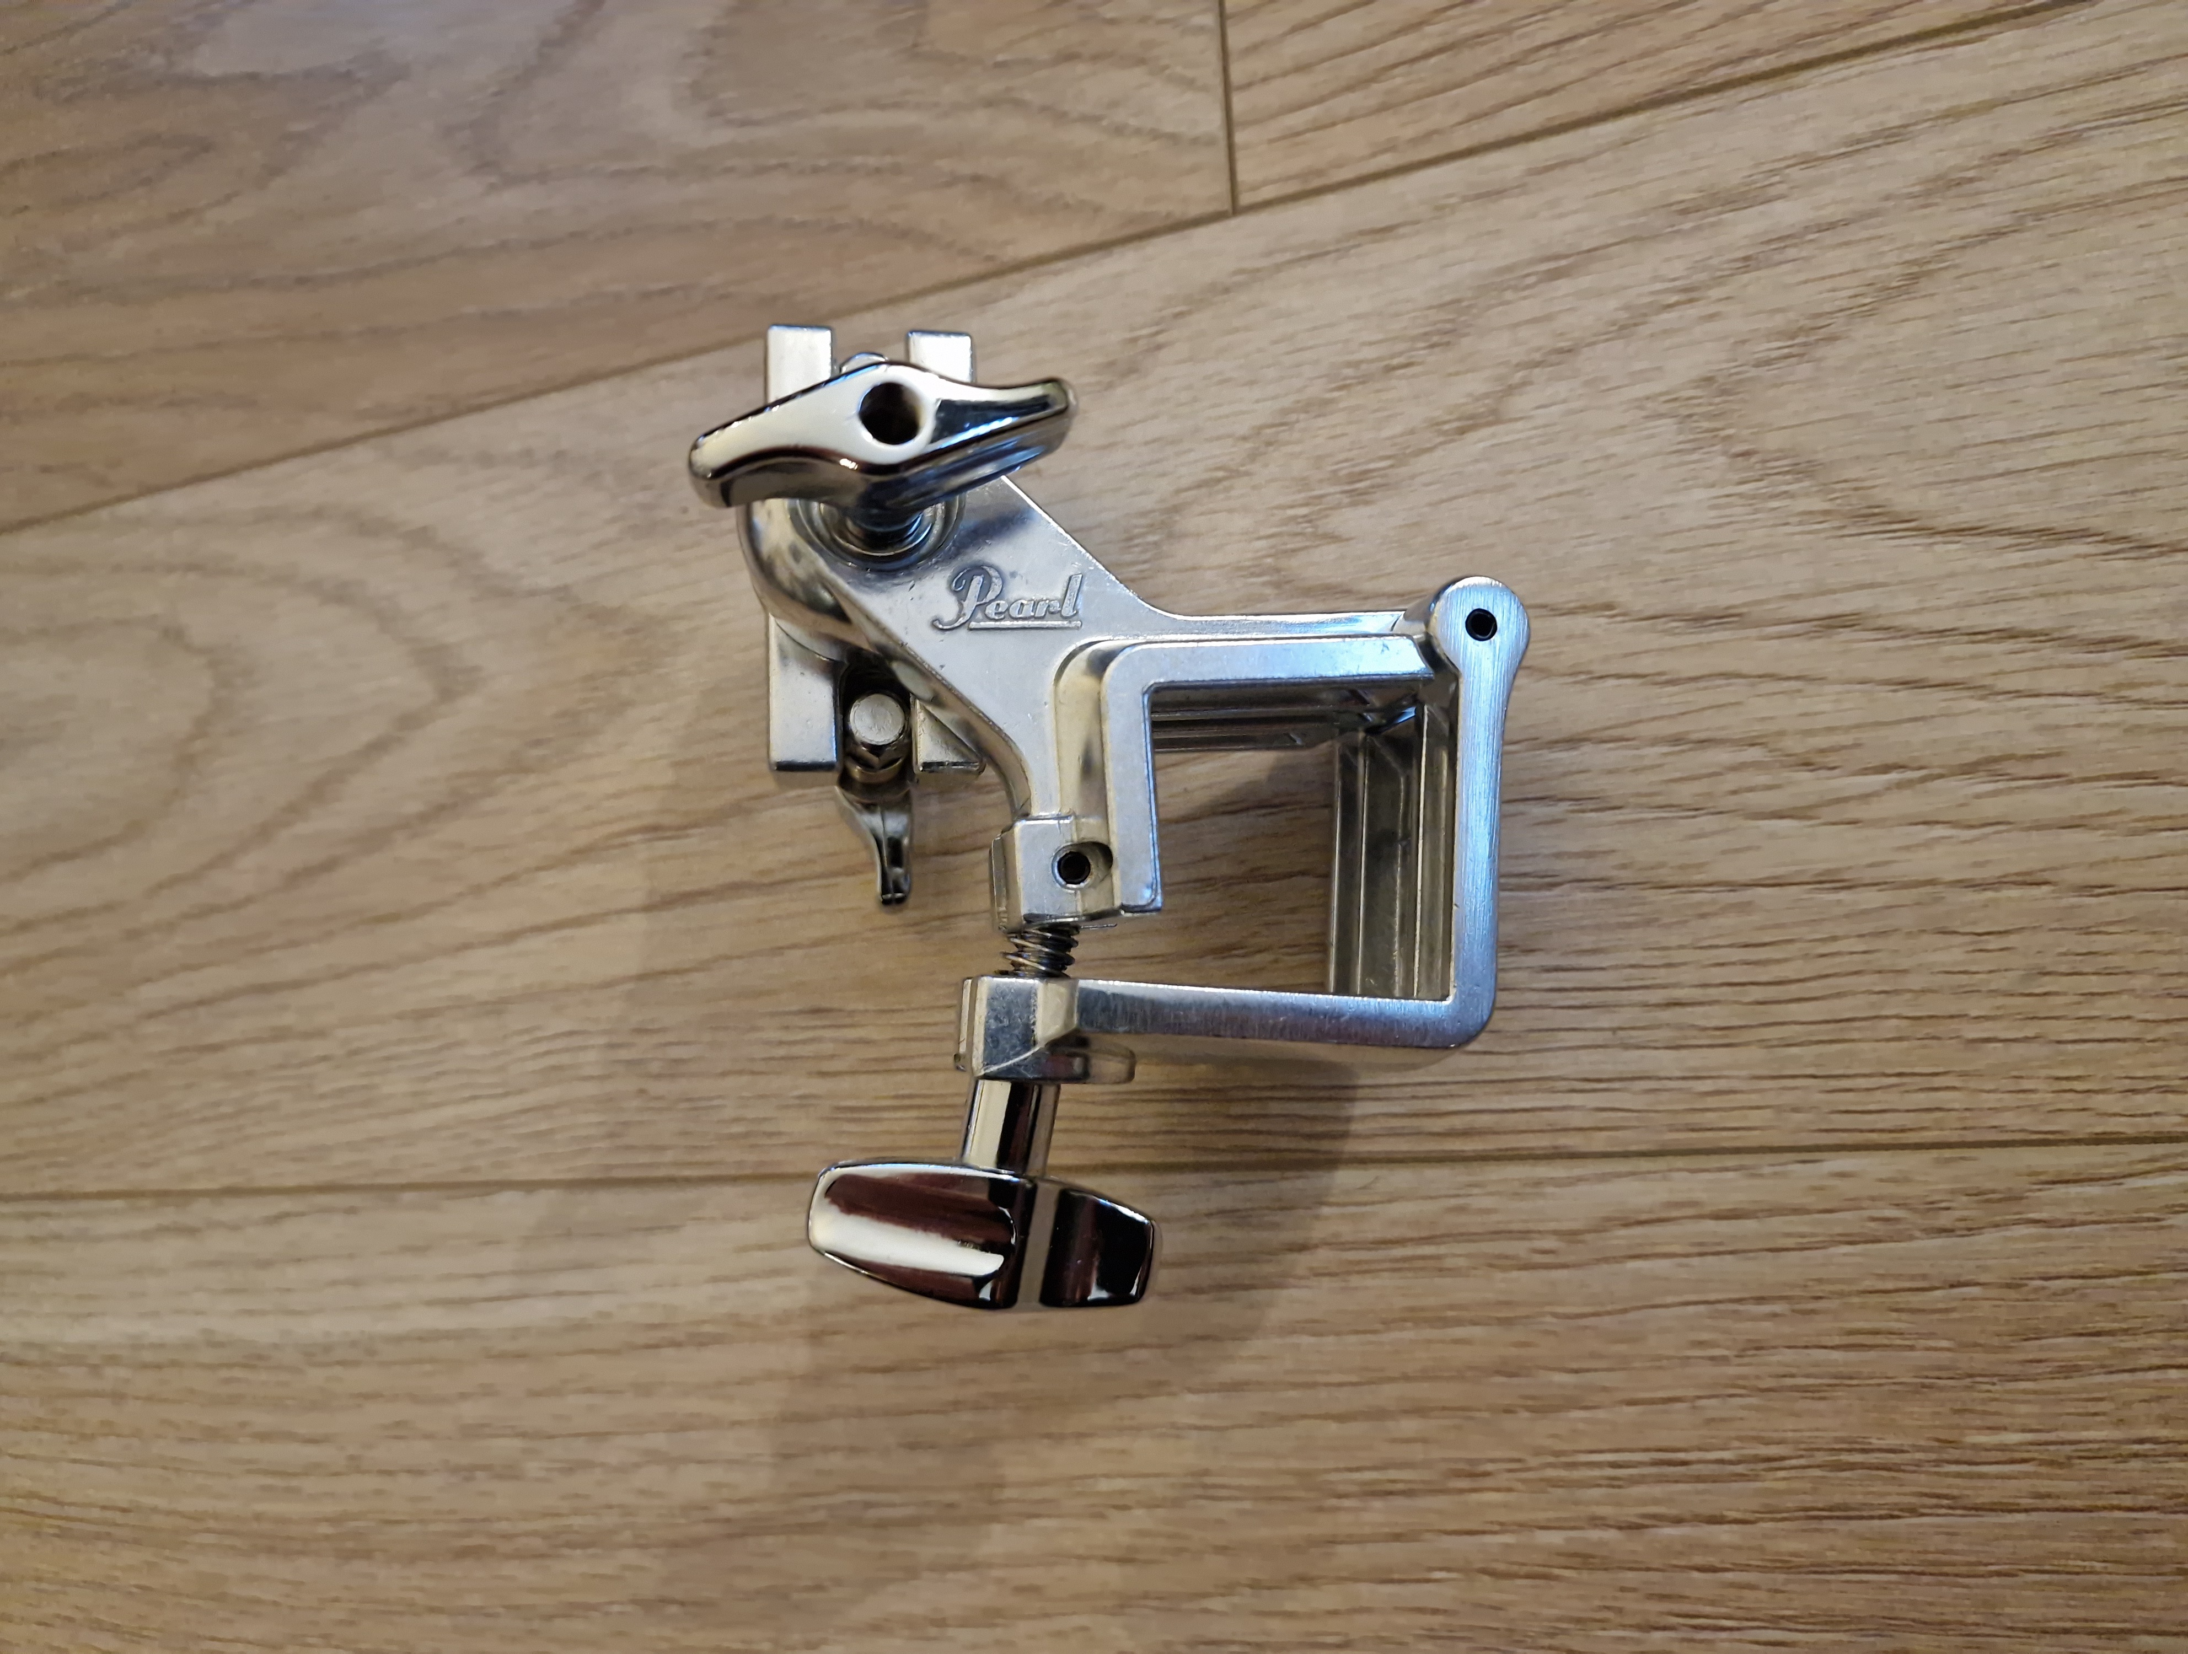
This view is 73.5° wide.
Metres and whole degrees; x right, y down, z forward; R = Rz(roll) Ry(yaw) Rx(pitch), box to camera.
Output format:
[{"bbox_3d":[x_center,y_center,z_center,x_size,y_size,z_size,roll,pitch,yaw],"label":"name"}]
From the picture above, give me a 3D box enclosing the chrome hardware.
[{"bbox_3d":[0.005,-0.006,0.209,0.104,0.095,0.145,-1,81,-3],"label":"chrome hardware"}]

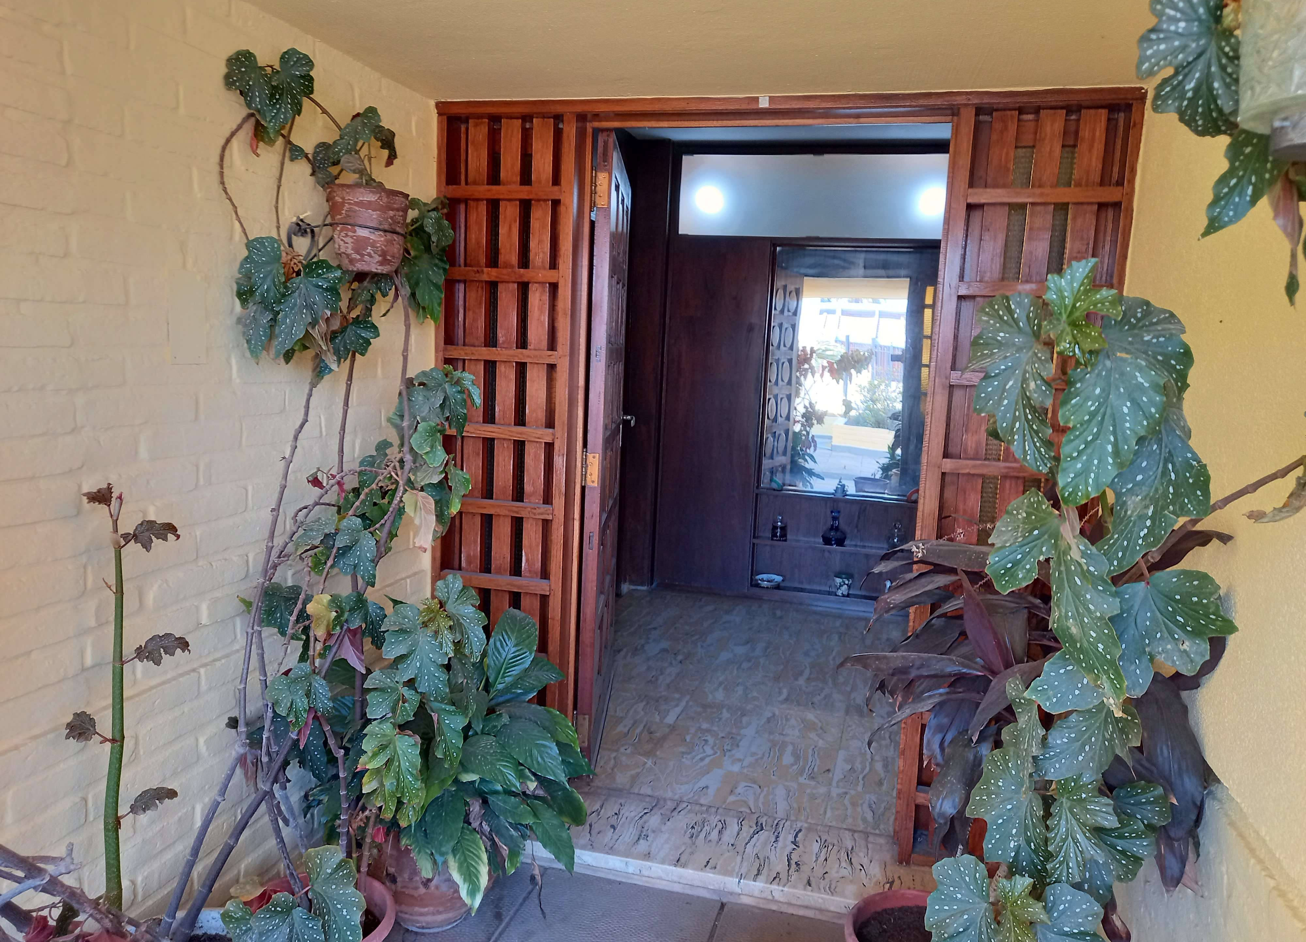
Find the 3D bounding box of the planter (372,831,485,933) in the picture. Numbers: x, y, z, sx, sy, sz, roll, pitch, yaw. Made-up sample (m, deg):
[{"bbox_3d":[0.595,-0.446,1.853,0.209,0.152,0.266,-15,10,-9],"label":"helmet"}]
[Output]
[{"bbox_3d":[-0.554,0.992,2.407,0.320,0.280,0.320,5,9,14],"label":"planter"}]

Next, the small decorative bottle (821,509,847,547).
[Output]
[{"bbox_3d":[0.974,0.302,5.044,0.129,0.190,0.129,5,9,14],"label":"small decorative bottle"}]

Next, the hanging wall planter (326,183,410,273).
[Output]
[{"bbox_3d":[-0.619,-0.524,2.057,0.176,0.176,0.176,5,9,14],"label":"hanging wall planter"}]

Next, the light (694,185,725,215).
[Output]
[{"bbox_3d":[0.295,-1.414,4.926,0.158,0.150,0.050,5,9,14],"label":"light"}]

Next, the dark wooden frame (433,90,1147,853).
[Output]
[{"bbox_3d":[0.247,0.033,2.647,1.824,2.043,0.130,5,9,14],"label":"dark wooden frame"}]

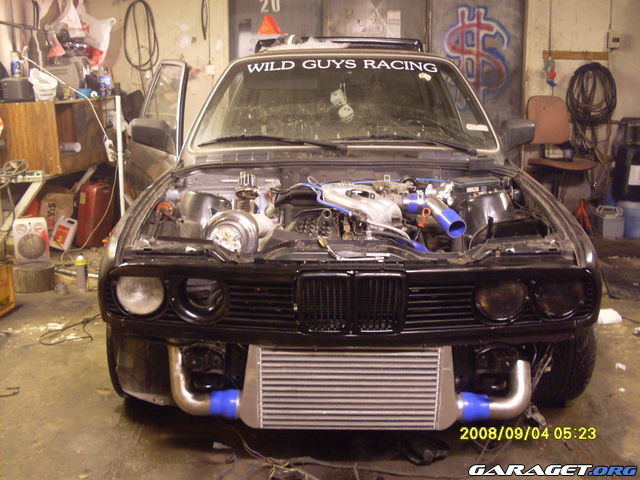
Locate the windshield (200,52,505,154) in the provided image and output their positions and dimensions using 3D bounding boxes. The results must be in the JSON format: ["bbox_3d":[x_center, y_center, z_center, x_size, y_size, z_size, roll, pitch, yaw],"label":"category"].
[{"bbox_3d":[0.117,-0.650,3.330,1.410,0.110,0.680,0,49,1],"label":"windshield"}]

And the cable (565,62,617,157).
[{"bbox_3d":[2.425,-1.170,6.300,0.450,0.820,0.120,0,13,0],"label":"cable"}]

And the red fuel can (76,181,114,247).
[{"bbox_3d":[-1.674,-0.194,5.250,0.180,0.470,0.330,2,14,8],"label":"red fuel can"}]

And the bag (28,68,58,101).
[{"bbox_3d":[-1.987,-1.114,5.050,0.210,0.235,0.190,-3,14,-15],"label":"bag"}]

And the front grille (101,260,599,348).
[{"bbox_3d":[0.095,0.192,2.154,1.530,0.255,0.150,0,13,1],"label":"front grille"}]

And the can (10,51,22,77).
[{"bbox_3d":[-2.269,-1.313,5.250,0.066,0.200,0.066,-5,14,-20],"label":"can"}]

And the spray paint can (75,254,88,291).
[{"bbox_3d":[-1.399,0.191,4.120,0.066,0.200,0.066,0,13,0],"label":"spray paint can"}]

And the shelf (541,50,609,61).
[{"bbox_3d":[2.291,-1.654,6.300,0.590,0.085,0.060,0,13,0],"label":"shelf"}]

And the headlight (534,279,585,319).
[{"bbox_3d":[0.735,0.173,2.170,0.150,0.145,0.100,0,13,1],"label":"headlight"}]

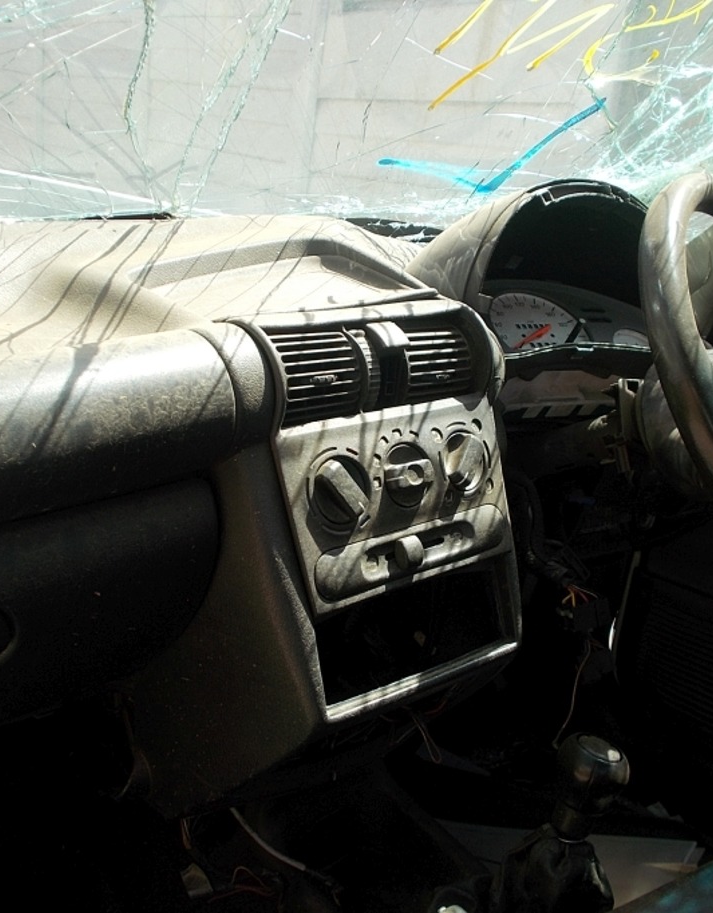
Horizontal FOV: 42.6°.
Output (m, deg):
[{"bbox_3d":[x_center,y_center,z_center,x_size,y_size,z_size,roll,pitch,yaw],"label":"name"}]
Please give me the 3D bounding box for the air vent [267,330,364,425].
[{"bbox_3d":[-0.028,-0.054,0.617,0.067,0.060,0.025,-11,7,-37],"label":"air vent"}]

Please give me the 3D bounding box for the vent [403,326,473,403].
[{"bbox_3d":[0.054,-0.067,0.680,0.067,0.057,0.025,-11,7,-37],"label":"vent"}]

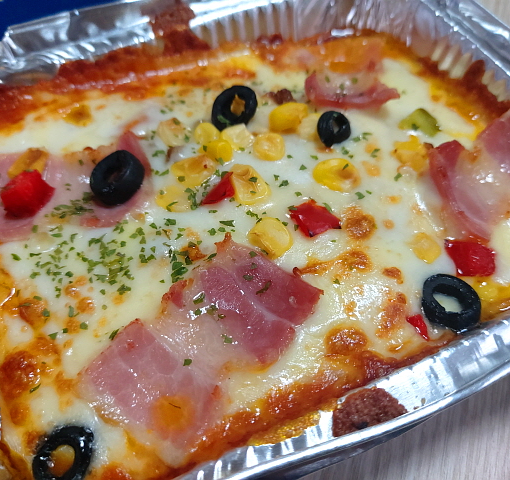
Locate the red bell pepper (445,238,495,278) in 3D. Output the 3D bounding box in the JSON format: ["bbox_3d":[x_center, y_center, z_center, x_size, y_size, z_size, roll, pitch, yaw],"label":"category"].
[{"bbox_3d":[0.066,0.006,0.140,0.013,0.007,0.010,4,56,-6],"label":"red bell pepper"}]

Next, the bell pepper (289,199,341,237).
[{"bbox_3d":[0.019,-0.007,0.143,0.012,0.005,0.012,-26,64,-23],"label":"bell pepper"}]

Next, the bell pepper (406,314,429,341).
[{"bbox_3d":[0.045,0.024,0.128,0.004,0.003,0.007,-26,64,-23],"label":"bell pepper"}]

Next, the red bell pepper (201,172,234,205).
[{"bbox_3d":[-0.011,-0.016,0.144,0.005,0.006,0.014,29,57,11],"label":"red bell pepper"}]

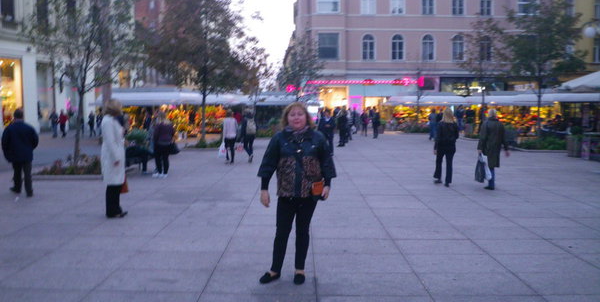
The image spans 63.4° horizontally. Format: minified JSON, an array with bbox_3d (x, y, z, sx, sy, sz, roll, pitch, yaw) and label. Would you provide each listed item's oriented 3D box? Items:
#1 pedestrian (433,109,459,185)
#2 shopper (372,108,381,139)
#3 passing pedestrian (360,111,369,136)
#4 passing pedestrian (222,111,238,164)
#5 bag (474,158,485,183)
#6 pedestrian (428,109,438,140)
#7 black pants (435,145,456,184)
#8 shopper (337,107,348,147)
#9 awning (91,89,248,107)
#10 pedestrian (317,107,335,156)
[{"bbox_3d":[3.150,-0.096,10.400,0.550,1.670,0.400,1,5,2],"label":"pedestrian"},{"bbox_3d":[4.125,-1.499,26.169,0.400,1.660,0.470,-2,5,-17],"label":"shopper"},{"bbox_3d":[4.092,-1.735,30.486,0.480,1.650,0.360,0,5,0],"label":"passing pedestrian"},{"bbox_3d":[-2.146,-0.462,14.914,0.500,1.670,0.360,0,5,5],"label":"passing pedestrian"},{"bbox_3d":[3.707,0.403,10.022,0.190,0.500,0.270,0,5,0],"label":"bag"},{"bbox_3d":[7.372,-1.463,26.800,0.550,1.700,0.420,0,5,-8],"label":"pedestrian"},{"bbox_3d":[3.031,0.229,10.109,0.430,0.920,0.380,-1,5,-11],"label":"black pants"},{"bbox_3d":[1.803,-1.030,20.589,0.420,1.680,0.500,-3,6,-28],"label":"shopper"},{"bbox_3d":[-6.581,-2.642,24.664,7.600,0.850,3.000,0,5,-6],"label":"awning"},{"bbox_3d":[0.963,-0.695,17.557,0.600,1.700,0.400,0,5,2],"label":"pedestrian"}]

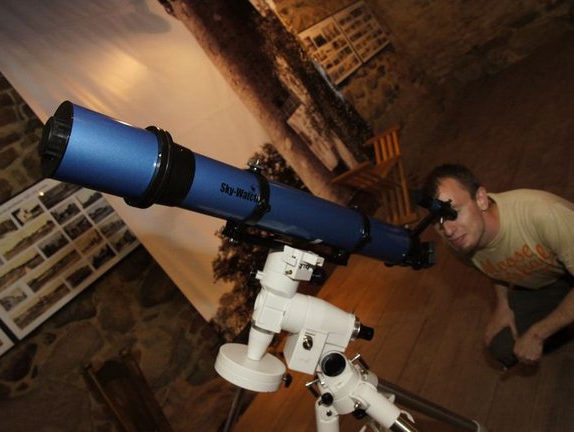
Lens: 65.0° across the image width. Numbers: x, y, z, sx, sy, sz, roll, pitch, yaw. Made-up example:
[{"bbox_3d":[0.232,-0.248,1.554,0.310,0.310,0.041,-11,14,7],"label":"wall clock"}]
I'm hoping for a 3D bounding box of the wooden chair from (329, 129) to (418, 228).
[{"bbox_3d":[0.908,-0.305,4.090,0.461,0.648,0.746,-26,15,46],"label":"wooden chair"}]

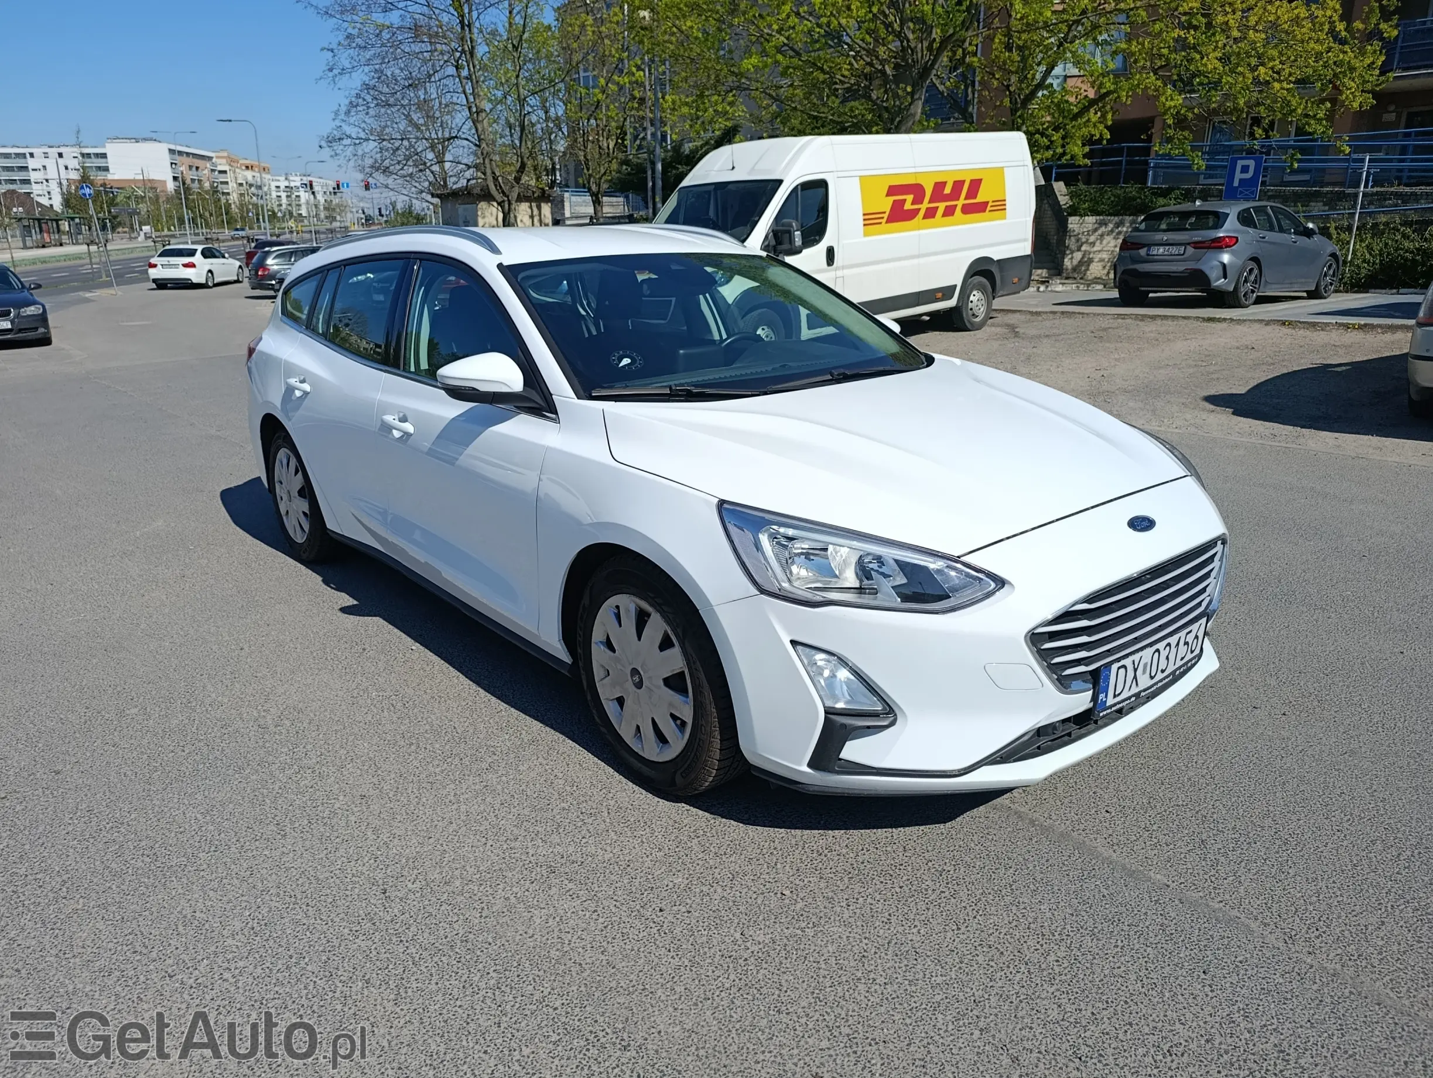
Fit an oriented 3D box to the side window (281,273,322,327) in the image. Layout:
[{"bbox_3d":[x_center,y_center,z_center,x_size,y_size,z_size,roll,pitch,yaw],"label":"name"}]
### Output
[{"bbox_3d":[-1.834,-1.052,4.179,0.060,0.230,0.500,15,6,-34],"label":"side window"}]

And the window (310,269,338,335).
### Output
[{"bbox_3d":[-1.653,-1.009,4.030,0.050,0.290,0.290,18,-1,-43],"label":"window"}]

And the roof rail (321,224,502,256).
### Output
[{"bbox_3d":[-1.277,-1.168,3.754,0.080,0.120,1.800,-15,21,-38],"label":"roof rail"}]

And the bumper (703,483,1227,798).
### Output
[{"bbox_3d":[0.839,0.157,2.460,1.790,0.580,0.620,-14,21,-38],"label":"bumper"}]

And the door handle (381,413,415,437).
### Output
[{"bbox_3d":[-1.053,-0.384,3.160,0.058,0.060,0.230,-15,21,-38],"label":"door handle"}]

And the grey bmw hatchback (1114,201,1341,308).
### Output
[{"bbox_3d":[7.776,-4.295,14.293,4.320,1.430,1.820,-14,21,-36],"label":"grey bmw hatchback"}]

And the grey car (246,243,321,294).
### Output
[{"bbox_3d":[-12.700,-8.670,30.950,1.780,1.470,4.600,16,24,42],"label":"grey car"}]

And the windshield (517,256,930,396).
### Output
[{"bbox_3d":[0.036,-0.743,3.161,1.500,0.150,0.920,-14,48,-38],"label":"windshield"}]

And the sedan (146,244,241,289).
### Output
[{"bbox_3d":[-19.200,-10.080,35.300,1.820,1.430,4.530,-2,18,-4],"label":"sedan"}]

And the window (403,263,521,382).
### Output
[{"bbox_3d":[-0.820,-0.694,3.041,0.060,0.430,1.000,18,-1,-43],"label":"window"}]

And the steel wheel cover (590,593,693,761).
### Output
[{"bbox_3d":[-0.184,0.348,2.391,0.060,0.435,0.435,-14,21,-38],"label":"steel wheel cover"}]

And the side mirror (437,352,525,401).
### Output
[{"bbox_3d":[-0.651,-0.453,2.671,0.245,0.160,0.185,-15,21,-38],"label":"side mirror"}]

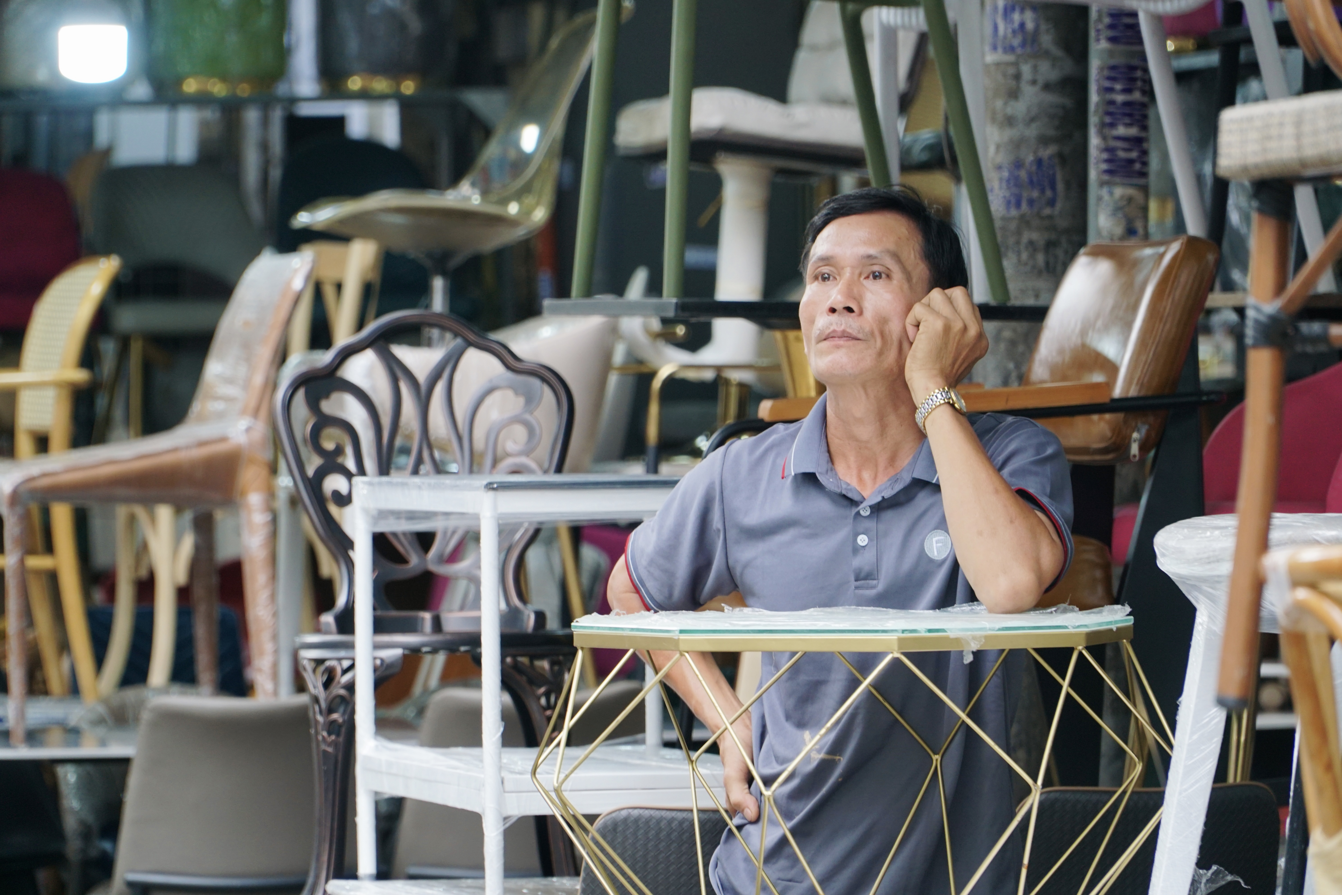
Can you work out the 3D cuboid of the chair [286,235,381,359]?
[{"bbox_3d":[-0.800,0.060,10.750,0.480,0.880,0.450,0,1,-18],"label":"chair"}]

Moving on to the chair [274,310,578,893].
[{"bbox_3d":[-0.320,0.252,7.820,0.420,0.880,0.480,0,1,-4],"label":"chair"}]

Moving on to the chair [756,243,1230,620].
[{"bbox_3d":[0.290,0.143,7.380,0.650,0.800,0.600,0,1,-14],"label":"chair"}]

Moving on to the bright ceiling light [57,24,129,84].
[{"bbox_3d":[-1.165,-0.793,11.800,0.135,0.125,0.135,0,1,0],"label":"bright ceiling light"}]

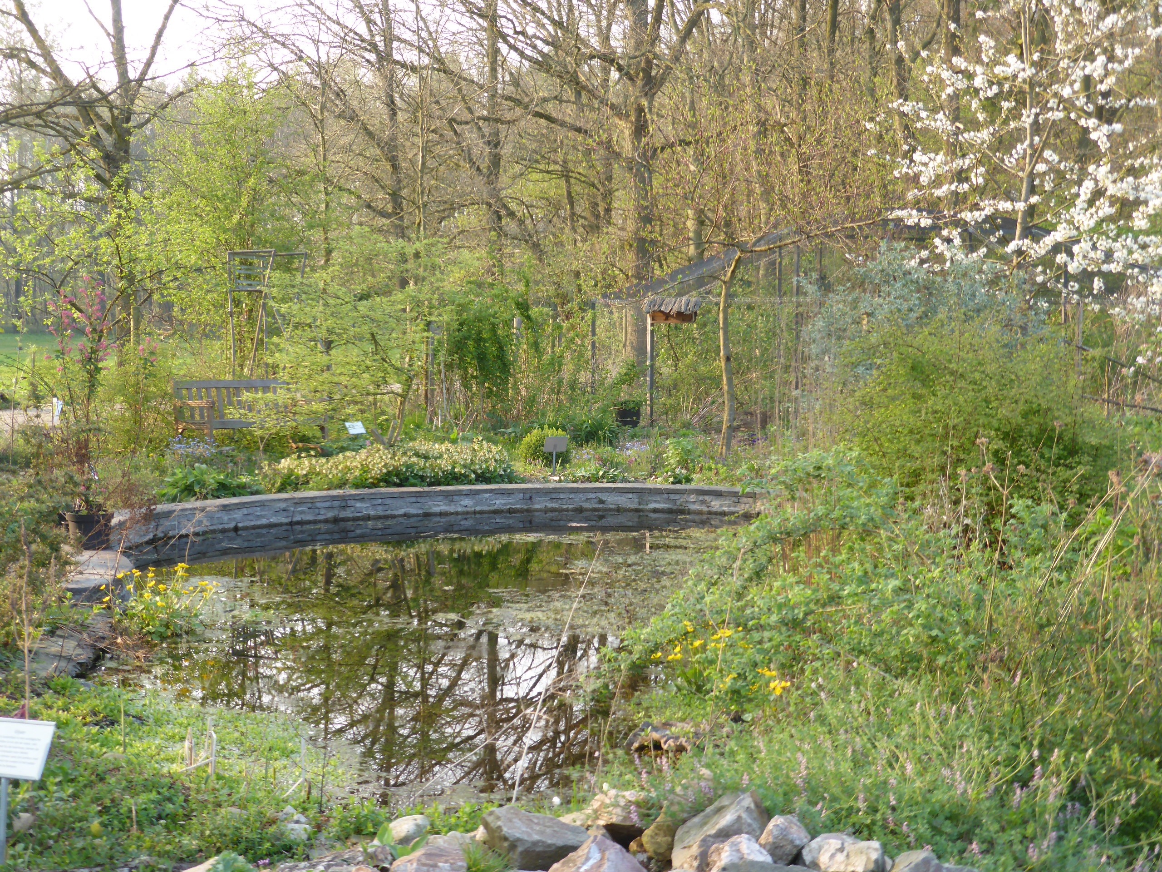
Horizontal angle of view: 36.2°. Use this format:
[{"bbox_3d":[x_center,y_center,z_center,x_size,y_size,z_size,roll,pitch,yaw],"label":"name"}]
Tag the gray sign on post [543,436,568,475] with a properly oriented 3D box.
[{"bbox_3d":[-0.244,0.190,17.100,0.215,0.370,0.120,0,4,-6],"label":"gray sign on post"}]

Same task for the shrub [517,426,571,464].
[{"bbox_3d":[-0.374,0.108,18.000,0.540,0.410,0.520,0,4,0],"label":"shrub"}]

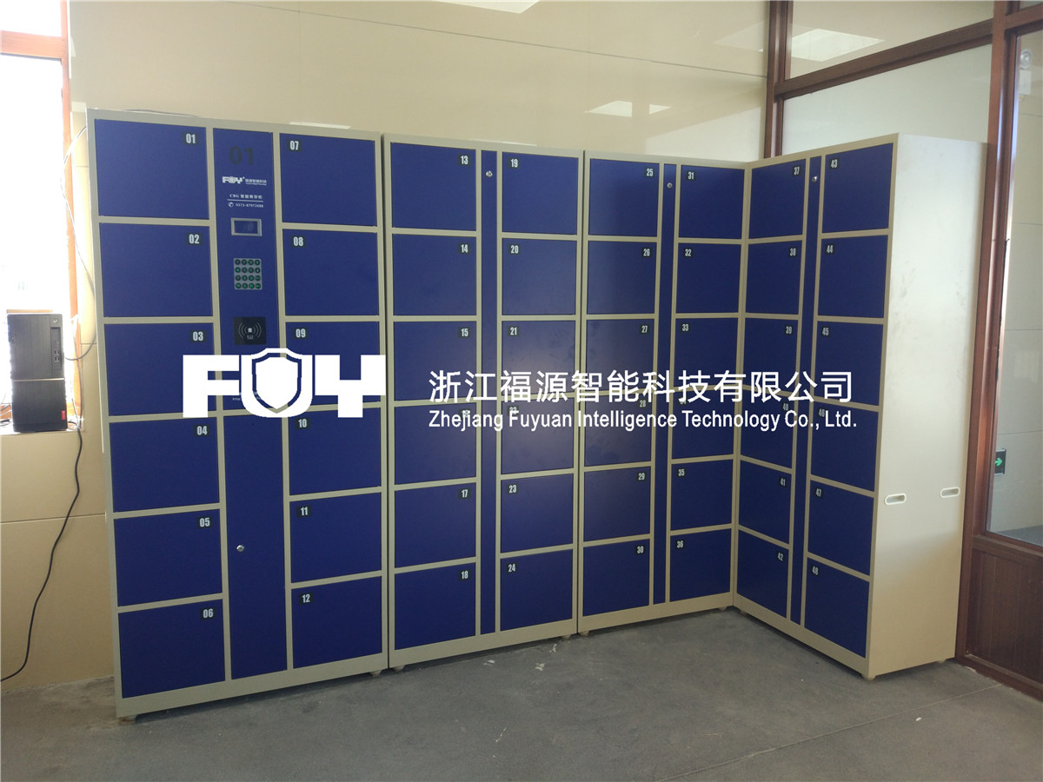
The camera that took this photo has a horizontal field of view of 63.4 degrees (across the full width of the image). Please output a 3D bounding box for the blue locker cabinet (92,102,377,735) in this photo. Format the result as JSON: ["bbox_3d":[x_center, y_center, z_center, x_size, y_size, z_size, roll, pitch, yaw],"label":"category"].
[{"bbox_3d":[-0.938,0.075,2.869,0.855,1.852,0.415,-3,7,-24],"label":"blue locker cabinet"}]

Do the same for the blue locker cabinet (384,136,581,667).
[{"bbox_3d":[-0.204,0.041,3.200,0.746,1.852,0.415,-3,7,-24],"label":"blue locker cabinet"}]

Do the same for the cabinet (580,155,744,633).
[{"bbox_3d":[0.479,0.010,3.505,0.741,1.852,0.415,-3,7,-24],"label":"cabinet"}]

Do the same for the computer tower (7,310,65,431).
[{"bbox_3d":[-1.740,-0.079,3.031,0.158,0.395,0.370,-3,7,-30],"label":"computer tower"}]

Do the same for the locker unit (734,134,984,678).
[{"bbox_3d":[1.242,0.045,3.221,0.415,1.852,0.731,-3,7,-24],"label":"locker unit"}]

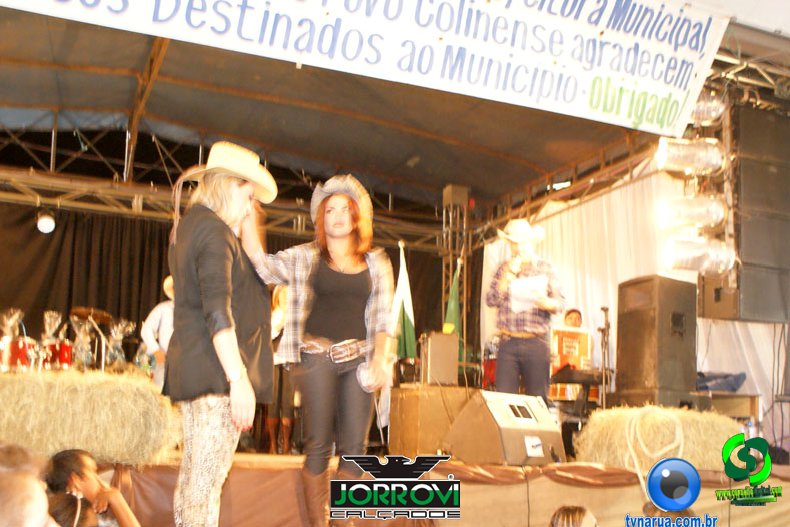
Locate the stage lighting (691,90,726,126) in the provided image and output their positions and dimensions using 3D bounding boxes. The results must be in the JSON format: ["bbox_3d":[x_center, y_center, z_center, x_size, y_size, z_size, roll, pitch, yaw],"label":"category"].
[{"bbox_3d":[1.957,-0.996,5.500,0.380,0.230,0.220,1,-9,6],"label":"stage lighting"}]

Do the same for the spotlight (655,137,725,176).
[{"bbox_3d":[1.896,-0.688,5.500,0.400,0.230,0.220,2,-9,2],"label":"spotlight"}]

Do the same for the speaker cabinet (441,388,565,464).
[{"bbox_3d":[0.760,1.082,5.652,0.570,0.435,0.500,9,-12,-38],"label":"speaker cabinet"}]

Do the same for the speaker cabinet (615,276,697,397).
[{"bbox_3d":[2.108,0.590,6.880,0.489,0.880,0.401,8,-11,-34],"label":"speaker cabinet"}]

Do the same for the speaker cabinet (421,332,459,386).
[{"bbox_3d":[0.334,0.712,6.350,0.240,0.390,0.240,4,-9,-11],"label":"speaker cabinet"}]

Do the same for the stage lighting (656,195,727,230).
[{"bbox_3d":[1.909,-0.328,5.500,0.400,0.230,0.220,2,-9,2],"label":"stage lighting"}]

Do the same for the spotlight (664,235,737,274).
[{"bbox_3d":[1.945,-0.051,5.450,0.400,0.230,0.220,2,-9,2],"label":"spotlight"}]

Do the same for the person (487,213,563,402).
[{"bbox_3d":[1.022,0.571,6.700,0.600,1.830,0.450,1,-9,6],"label":"person"}]

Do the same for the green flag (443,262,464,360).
[{"bbox_3d":[0.663,0.589,9.700,0.260,1.200,0.220,4,-9,-11],"label":"green flag"}]

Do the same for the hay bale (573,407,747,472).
[{"bbox_3d":[1.693,1.118,5.500,0.950,0.410,0.460,5,-9,-17],"label":"hay bale"}]

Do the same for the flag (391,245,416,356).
[{"bbox_3d":[0.089,0.389,9.000,0.280,1.200,0.240,4,-9,-11],"label":"flag"}]

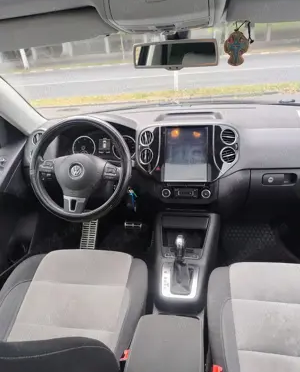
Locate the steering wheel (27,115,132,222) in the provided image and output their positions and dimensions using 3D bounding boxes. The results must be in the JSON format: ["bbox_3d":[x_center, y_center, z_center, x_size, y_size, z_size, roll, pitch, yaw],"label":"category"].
[{"bbox_3d":[-0.246,-0.060,1.008,0.380,0.380,0.110,3,1,8],"label":"steering wheel"}]

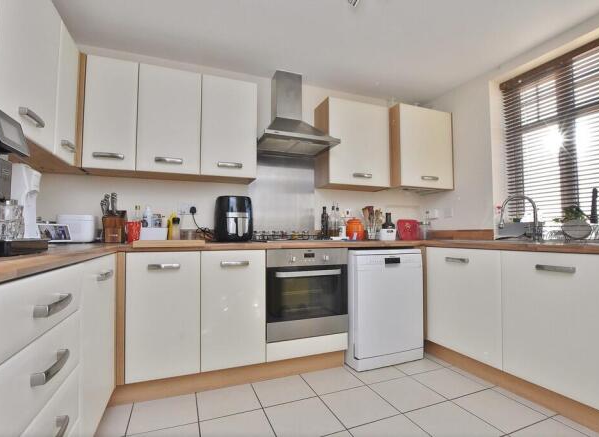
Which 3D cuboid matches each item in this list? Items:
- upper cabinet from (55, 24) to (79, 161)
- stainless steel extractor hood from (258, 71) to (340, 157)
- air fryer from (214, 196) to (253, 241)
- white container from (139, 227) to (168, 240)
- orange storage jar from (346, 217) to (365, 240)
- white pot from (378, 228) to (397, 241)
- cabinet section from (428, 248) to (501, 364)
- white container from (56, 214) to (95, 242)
[{"bbox_3d":[-1.490,-0.708,1.565,0.309,0.742,0.309,1,-4,-19],"label":"upper cabinet"},{"bbox_3d":[-0.032,-0.948,2.326,0.600,0.691,0.463,1,-4,-19],"label":"stainless steel extractor hood"},{"bbox_3d":[-0.491,0.020,2.035,0.247,0.324,0.283,2,-4,-27],"label":"air fryer"},{"bbox_3d":[-0.972,0.109,1.834,0.155,0.096,0.110,1,-3,-20],"label":"white container"},{"bbox_3d":[0.489,0.093,2.393,0.152,0.195,0.152,0,-3,0],"label":"orange storage jar"},{"bbox_3d":[0.798,0.149,2.466,0.140,0.102,0.140,0,-3,0],"label":"white pot"},{"bbox_3d":[1.397,0.578,2.014,0.580,0.720,0.600,1,-3,-19],"label":"cabinet section"},{"bbox_3d":[-1.413,0.067,1.742,0.180,0.172,0.170,2,-3,-24],"label":"white container"}]

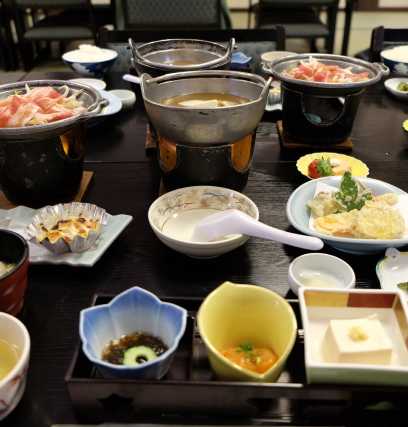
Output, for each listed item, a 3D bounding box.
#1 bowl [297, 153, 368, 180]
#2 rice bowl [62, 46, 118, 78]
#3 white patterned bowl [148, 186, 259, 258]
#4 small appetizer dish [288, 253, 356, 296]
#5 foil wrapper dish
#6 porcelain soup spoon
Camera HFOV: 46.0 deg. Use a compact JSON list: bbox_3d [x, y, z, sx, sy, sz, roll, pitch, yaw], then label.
[{"bbox_3d":[0.189,-0.056,0.712,0.105,0.028,0.105,1,31,0],"label":"bowl"},{"bbox_3d":[-0.274,-0.360,1.176,0.132,0.053,0.132,1,31,0],"label":"rice bowl"},{"bbox_3d":[0.001,0.018,0.628,0.140,0.046,0.140,0,32,0],"label":"white patterned bowl"},{"bbox_3d":[0.119,0.073,0.497,0.068,0.031,0.068,1,31,0],"label":"small appetizer dish"},{"bbox_3d":[-0.170,0.025,0.608,0.099,0.036,0.099,0,32,0],"label":"foil wrapper dish"},{"bbox_3d":[0.048,0.021,0.511,0.156,0.040,0.045,-2,26,33],"label":"porcelain soup spoon"}]

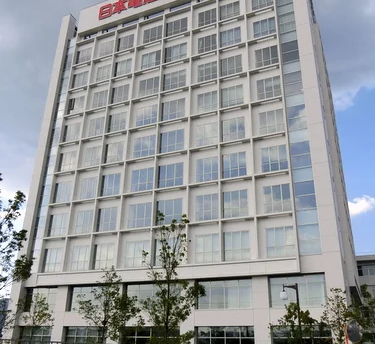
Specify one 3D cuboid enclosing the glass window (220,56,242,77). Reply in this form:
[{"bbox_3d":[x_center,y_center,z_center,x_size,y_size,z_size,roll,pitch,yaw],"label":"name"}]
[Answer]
[{"bbox_3d":[4.692,-11.584,39.316,2.409,2.528,0.150,-9,-25,22],"label":"glass window"}]

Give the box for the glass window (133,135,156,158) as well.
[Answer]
[{"bbox_3d":[-4.850,-2.867,41.400,2.950,2.510,0.150,-8,-25,21],"label":"glass window"}]

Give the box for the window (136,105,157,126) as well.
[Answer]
[{"bbox_3d":[-4.547,-6.544,41.469,2.903,2.528,0.150,-9,-25,22],"label":"window"}]

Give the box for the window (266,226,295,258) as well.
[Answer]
[{"bbox_3d":[8.162,6.181,31.699,2.390,2.570,0.150,-8,-25,21],"label":"window"}]

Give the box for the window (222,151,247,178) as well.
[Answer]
[{"bbox_3d":[4.724,-0.651,36.511,2.480,2.710,0.200,-9,-25,22],"label":"window"}]

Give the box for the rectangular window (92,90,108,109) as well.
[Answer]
[{"bbox_3d":[-11.482,-9.558,47.984,2.510,2.740,0.200,-9,-25,22],"label":"rectangular window"}]

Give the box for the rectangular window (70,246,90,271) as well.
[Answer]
[{"bbox_3d":[-11.184,8.857,37.948,2.409,2.528,0.150,-9,-25,22],"label":"rectangular window"}]

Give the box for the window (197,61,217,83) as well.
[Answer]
[{"bbox_3d":[2.421,-11.638,42.364,2.520,2.690,0.200,-9,-25,22],"label":"window"}]

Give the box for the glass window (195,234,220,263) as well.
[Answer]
[{"bbox_3d":[1.911,6.887,32.670,2.409,2.528,0.150,-9,-25,22],"label":"glass window"}]

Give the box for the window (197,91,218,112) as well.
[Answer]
[{"bbox_3d":[2.230,-7.434,38.934,2.470,2.530,0.200,-8,-24,22],"label":"window"}]

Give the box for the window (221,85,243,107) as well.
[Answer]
[{"bbox_3d":[4.937,-8.234,39.332,2.440,2.470,0.150,-8,-25,21],"label":"window"}]

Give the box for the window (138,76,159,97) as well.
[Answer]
[{"bbox_3d":[-4.678,-10.418,44.567,2.850,2.450,0.150,-8,-25,21],"label":"window"}]

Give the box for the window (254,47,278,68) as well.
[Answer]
[{"bbox_3d":[8.690,-12.513,39.494,2.400,2.450,0.150,-8,-25,21],"label":"window"}]

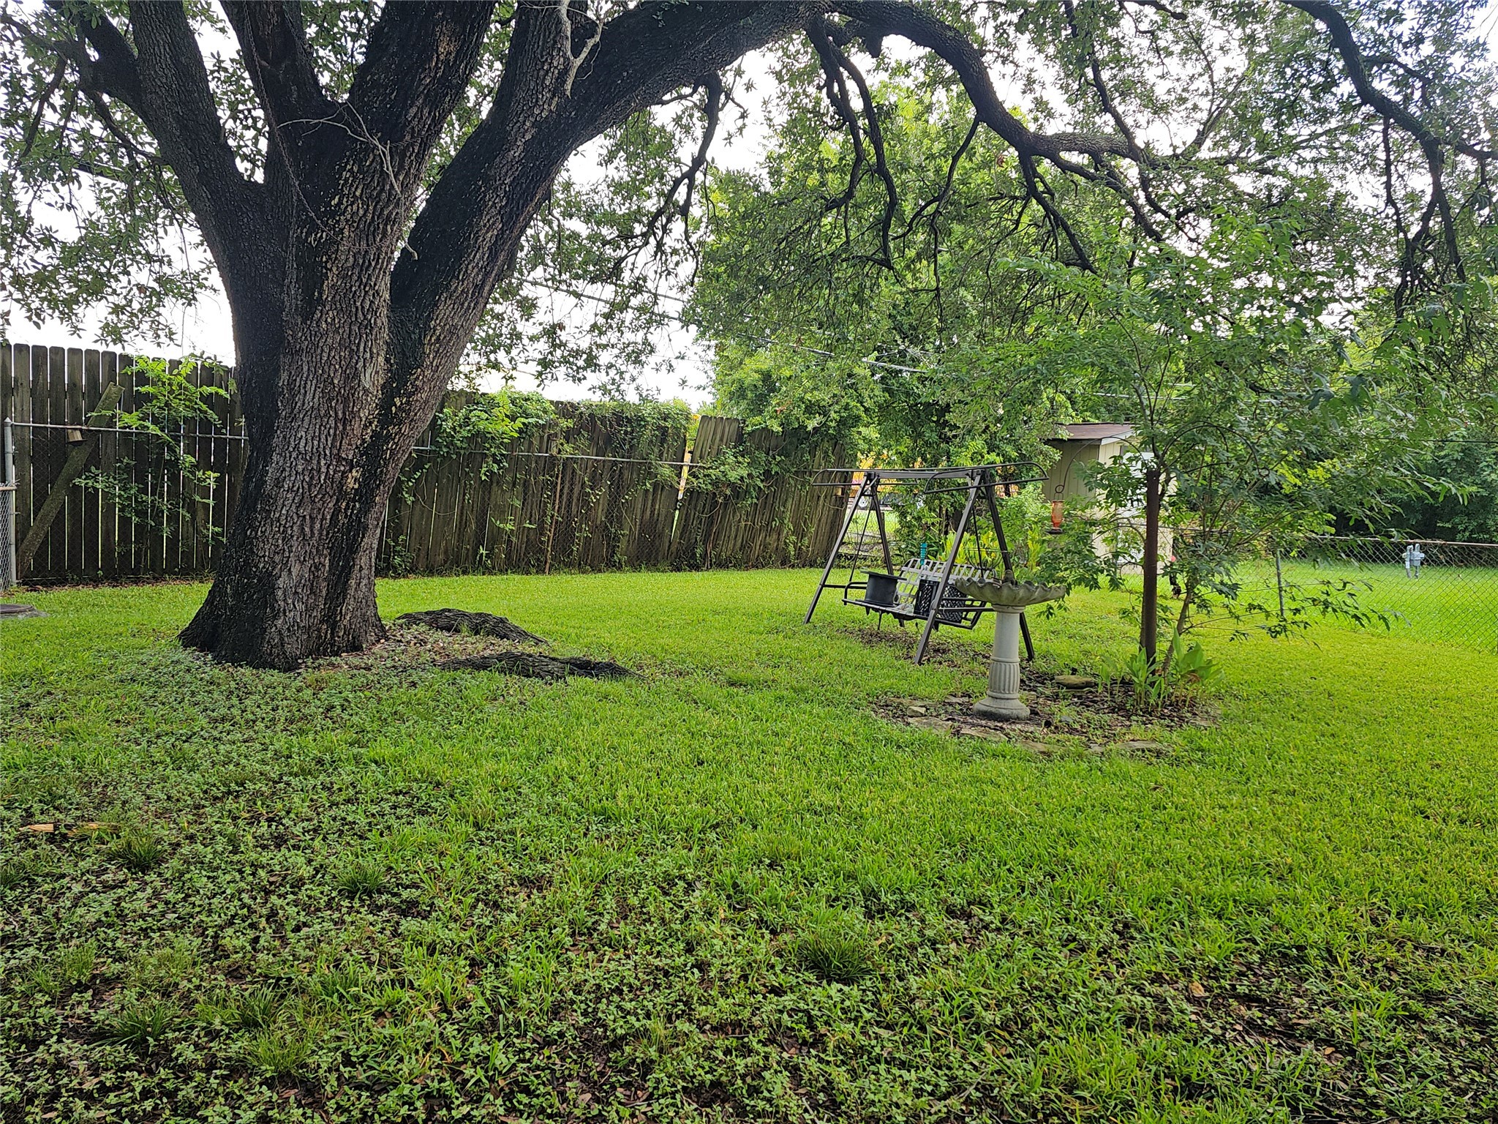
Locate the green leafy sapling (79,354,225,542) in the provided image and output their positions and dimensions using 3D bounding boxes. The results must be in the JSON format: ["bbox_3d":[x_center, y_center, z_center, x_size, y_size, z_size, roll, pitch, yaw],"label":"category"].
[{"bbox_3d":[-6.170,-1.169,10.300,1.400,1.880,0.400,0,5,-35],"label":"green leafy sapling"}]

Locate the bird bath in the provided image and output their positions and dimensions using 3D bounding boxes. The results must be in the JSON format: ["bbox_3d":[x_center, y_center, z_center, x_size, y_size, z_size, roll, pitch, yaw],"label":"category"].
[{"bbox_3d":[1.462,0.477,5.600,0.640,0.750,0.640,2,4,0],"label":"bird bath"}]

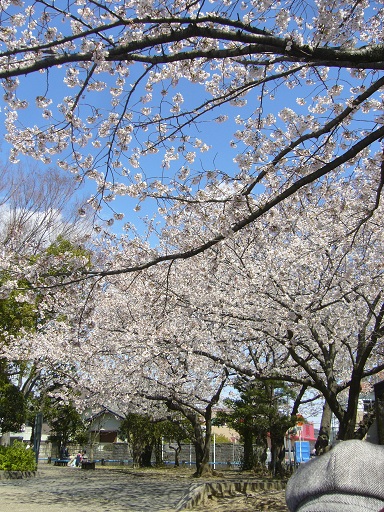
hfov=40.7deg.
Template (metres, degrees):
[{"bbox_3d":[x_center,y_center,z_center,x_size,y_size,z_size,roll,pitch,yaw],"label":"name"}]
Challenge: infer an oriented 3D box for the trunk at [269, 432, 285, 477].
[{"bbox_3d":[3.904,9.260,24.182,0.615,1.923,0.615,-2,-20,8],"label":"trunk"}]

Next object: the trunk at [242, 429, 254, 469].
[{"bbox_3d":[3.220,11.090,29.769,0.591,2.222,0.591,-1,-20,6],"label":"trunk"}]

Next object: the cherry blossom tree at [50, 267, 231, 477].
[{"bbox_3d":[-2.451,5.195,24.639,8.567,9.748,7.282,1,-20,0],"label":"cherry blossom tree"}]

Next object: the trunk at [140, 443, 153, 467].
[{"bbox_3d":[-2.721,12.129,31.630,0.690,1.382,0.690,2,-20,-4],"label":"trunk"}]

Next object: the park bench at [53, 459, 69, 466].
[{"bbox_3d":[-7.684,12.262,30.754,1.250,0.430,0.450,1,-20,-1],"label":"park bench"}]

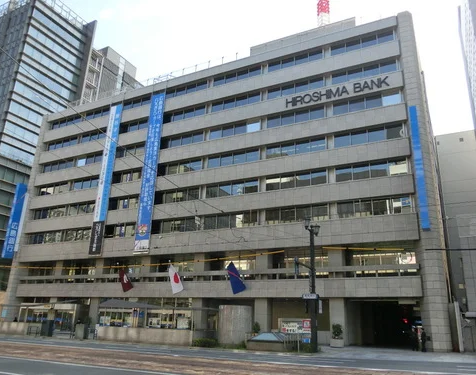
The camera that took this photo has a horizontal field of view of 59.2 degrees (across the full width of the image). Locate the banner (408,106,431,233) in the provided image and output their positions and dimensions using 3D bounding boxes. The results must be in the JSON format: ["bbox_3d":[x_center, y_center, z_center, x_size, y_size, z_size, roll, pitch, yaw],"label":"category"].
[{"bbox_3d":[15.994,-1.927,36.880,0.622,11.756,0.100,-8,-21,27],"label":"banner"}]

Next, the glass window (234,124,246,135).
[{"bbox_3d":[0.291,-6.496,46.832,1.550,1.501,0.150,-8,-21,27],"label":"glass window"}]

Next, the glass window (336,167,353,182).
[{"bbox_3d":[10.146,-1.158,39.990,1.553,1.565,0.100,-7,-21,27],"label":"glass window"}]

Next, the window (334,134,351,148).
[{"bbox_3d":[10.838,-4.691,43.207,1.620,1.686,0.100,-8,-21,27],"label":"window"}]

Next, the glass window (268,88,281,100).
[{"bbox_3d":[3.969,-10.250,46.134,1.513,1.427,0.150,-8,-21,27],"label":"glass window"}]

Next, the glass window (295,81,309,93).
[{"bbox_3d":[7.262,-11.168,47.465,1.620,1.566,0.100,-8,-21,27],"label":"glass window"}]

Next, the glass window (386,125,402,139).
[{"bbox_3d":[14.376,-5.086,38.561,1.512,1.551,0.150,-7,-21,27],"label":"glass window"}]

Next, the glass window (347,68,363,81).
[{"bbox_3d":[11.767,-11.282,42.188,1.513,1.427,0.150,-8,-21,27],"label":"glass window"}]

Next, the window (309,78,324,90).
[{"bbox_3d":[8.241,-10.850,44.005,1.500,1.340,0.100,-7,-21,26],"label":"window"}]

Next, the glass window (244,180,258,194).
[{"bbox_3d":[1.397,-0.099,44.013,1.480,1.320,0.100,-8,-21,27],"label":"glass window"}]

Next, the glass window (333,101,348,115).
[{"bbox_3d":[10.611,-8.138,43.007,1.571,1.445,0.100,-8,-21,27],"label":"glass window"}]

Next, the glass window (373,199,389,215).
[{"bbox_3d":[13.404,1.949,39.450,1.500,1.662,0.100,-8,-21,27],"label":"glass window"}]

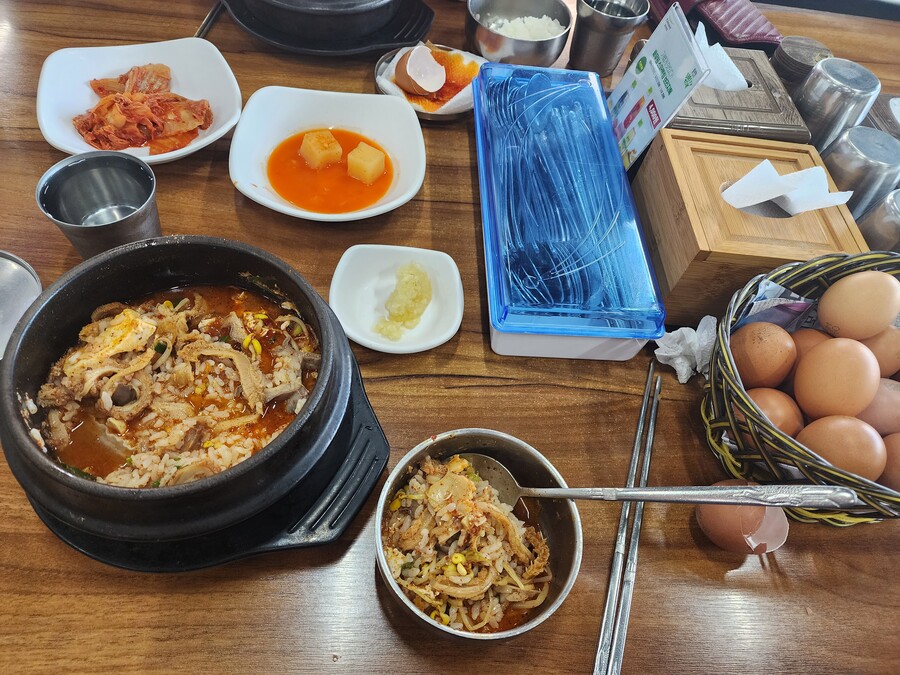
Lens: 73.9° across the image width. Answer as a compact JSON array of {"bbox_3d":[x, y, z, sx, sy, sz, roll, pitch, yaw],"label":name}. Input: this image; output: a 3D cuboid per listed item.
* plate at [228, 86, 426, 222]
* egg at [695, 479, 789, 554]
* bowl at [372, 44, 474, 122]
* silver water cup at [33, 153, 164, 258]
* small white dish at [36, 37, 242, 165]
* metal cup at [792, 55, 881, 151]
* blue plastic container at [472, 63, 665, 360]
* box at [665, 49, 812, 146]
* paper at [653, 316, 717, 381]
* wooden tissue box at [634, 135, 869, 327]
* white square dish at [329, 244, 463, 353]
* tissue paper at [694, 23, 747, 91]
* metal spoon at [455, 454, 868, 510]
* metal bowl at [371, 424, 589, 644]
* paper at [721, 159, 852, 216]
[{"bbox_3d":[-0.098,-0.146,0.496,0.152,0.038,0.152,2,57,-8],"label":"plate"},{"bbox_3d":[0.181,0.111,0.374,0.052,0.042,0.044,10,57,-3],"label":"egg"},{"bbox_3d":[-0.016,-0.248,0.587,0.113,0.017,0.113,3,57,-7],"label":"bowl"},{"bbox_3d":[-0.229,-0.076,0.409,0.070,0.072,0.070,3,57,-7],"label":"silver water cup"},{"bbox_3d":[-0.249,-0.187,0.490,0.149,0.039,0.152,-16,59,-18],"label":"small white dish"},{"bbox_3d":[0.347,-0.208,0.563,0.068,0.080,0.068,4,55,-6],"label":"metal cup"},{"bbox_3d":[0.080,-0.111,0.474,0.116,0.056,0.280,2,56,-6],"label":"blue plastic container"},{"bbox_3d":[0.226,-0.189,0.532,0.117,0.082,0.121,4,55,-5],"label":"box"},{"bbox_3d":[0.176,0.008,0.446,0.050,0.033,0.040,3,57,-7],"label":"paper"},{"bbox_3d":[0.219,-0.080,0.459,0.124,0.079,0.125,4,55,-5],"label":"wooden tissue box"},{"bbox_3d":[-0.037,-0.025,0.416,0.091,0.027,0.091,3,55,-6],"label":"white square dish"},{"bbox_3d":[0.227,-0.231,0.495,0.072,0.048,0.036,3,57,-7],"label":"tissue paper"},{"bbox_3d":[0.089,0.078,0.300,0.212,0.020,0.043,-1,54,10],"label":"metal spoon"},{"bbox_3d":[0.012,0.107,0.315,0.102,0.056,0.102,3,55,-6],"label":"metal bowl"},{"bbox_3d":[0.243,-0.108,0.427,0.088,0.036,0.050,3,57,-7],"label":"paper"}]

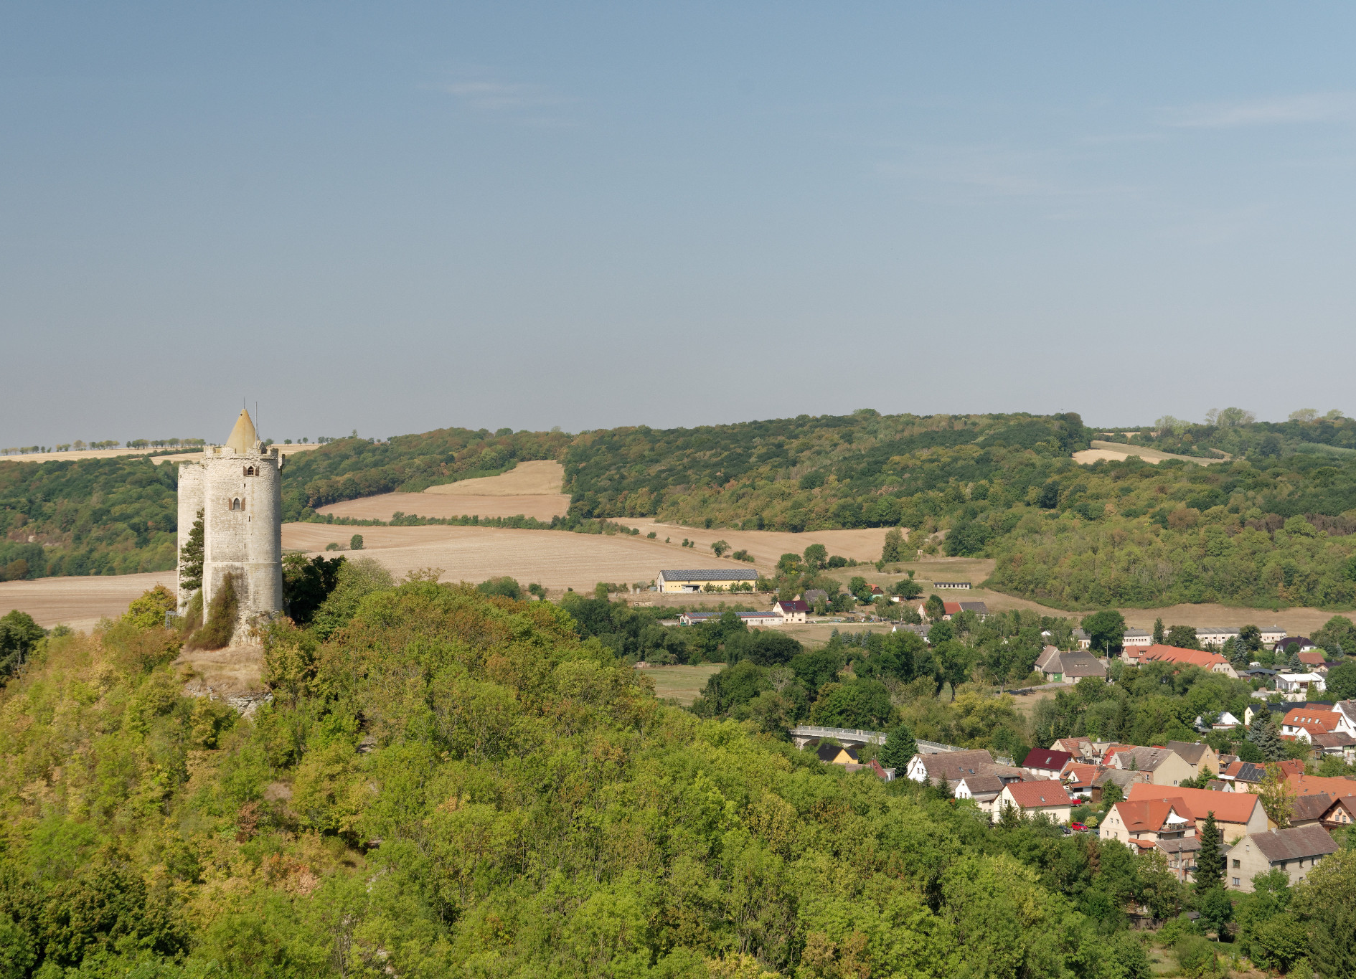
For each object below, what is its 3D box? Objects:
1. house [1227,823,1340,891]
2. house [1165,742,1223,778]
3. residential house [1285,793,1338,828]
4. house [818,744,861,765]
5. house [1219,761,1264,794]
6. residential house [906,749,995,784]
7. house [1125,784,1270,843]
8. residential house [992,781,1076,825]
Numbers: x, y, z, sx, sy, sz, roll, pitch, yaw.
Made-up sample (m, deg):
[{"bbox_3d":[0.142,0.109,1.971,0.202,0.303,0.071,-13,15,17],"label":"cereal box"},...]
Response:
[{"bbox_3d":[104.970,63.820,381.560,19.550,10.000,8.940,0,1,-38],"label":"house"},{"bbox_3d":[119.710,63.540,515.660,10.050,8.320,9.320,0,1,45],"label":"house"},{"bbox_3d":[123.140,64.410,433.680,12.420,7.960,6.760,0,1,-28],"label":"residential house"},{"bbox_3d":[35.760,62.650,503.830,7.600,7.600,8.000,-1,1,-35],"label":"house"},{"bbox_3d":[131.200,66.080,500.970,6.700,7.500,11.300,0,1,-40],"label":"house"},{"bbox_3d":[62.220,63.760,498.170,18.800,8.180,8.340,0,1,-30],"label":"residential house"},{"bbox_3d":[101.140,63.480,430.410,25.510,9.870,9.920,0,1,38],"label":"house"},{"bbox_3d":[72.300,63.490,448.150,13.200,8.200,8.800,0,1,-29],"label":"residential house"}]

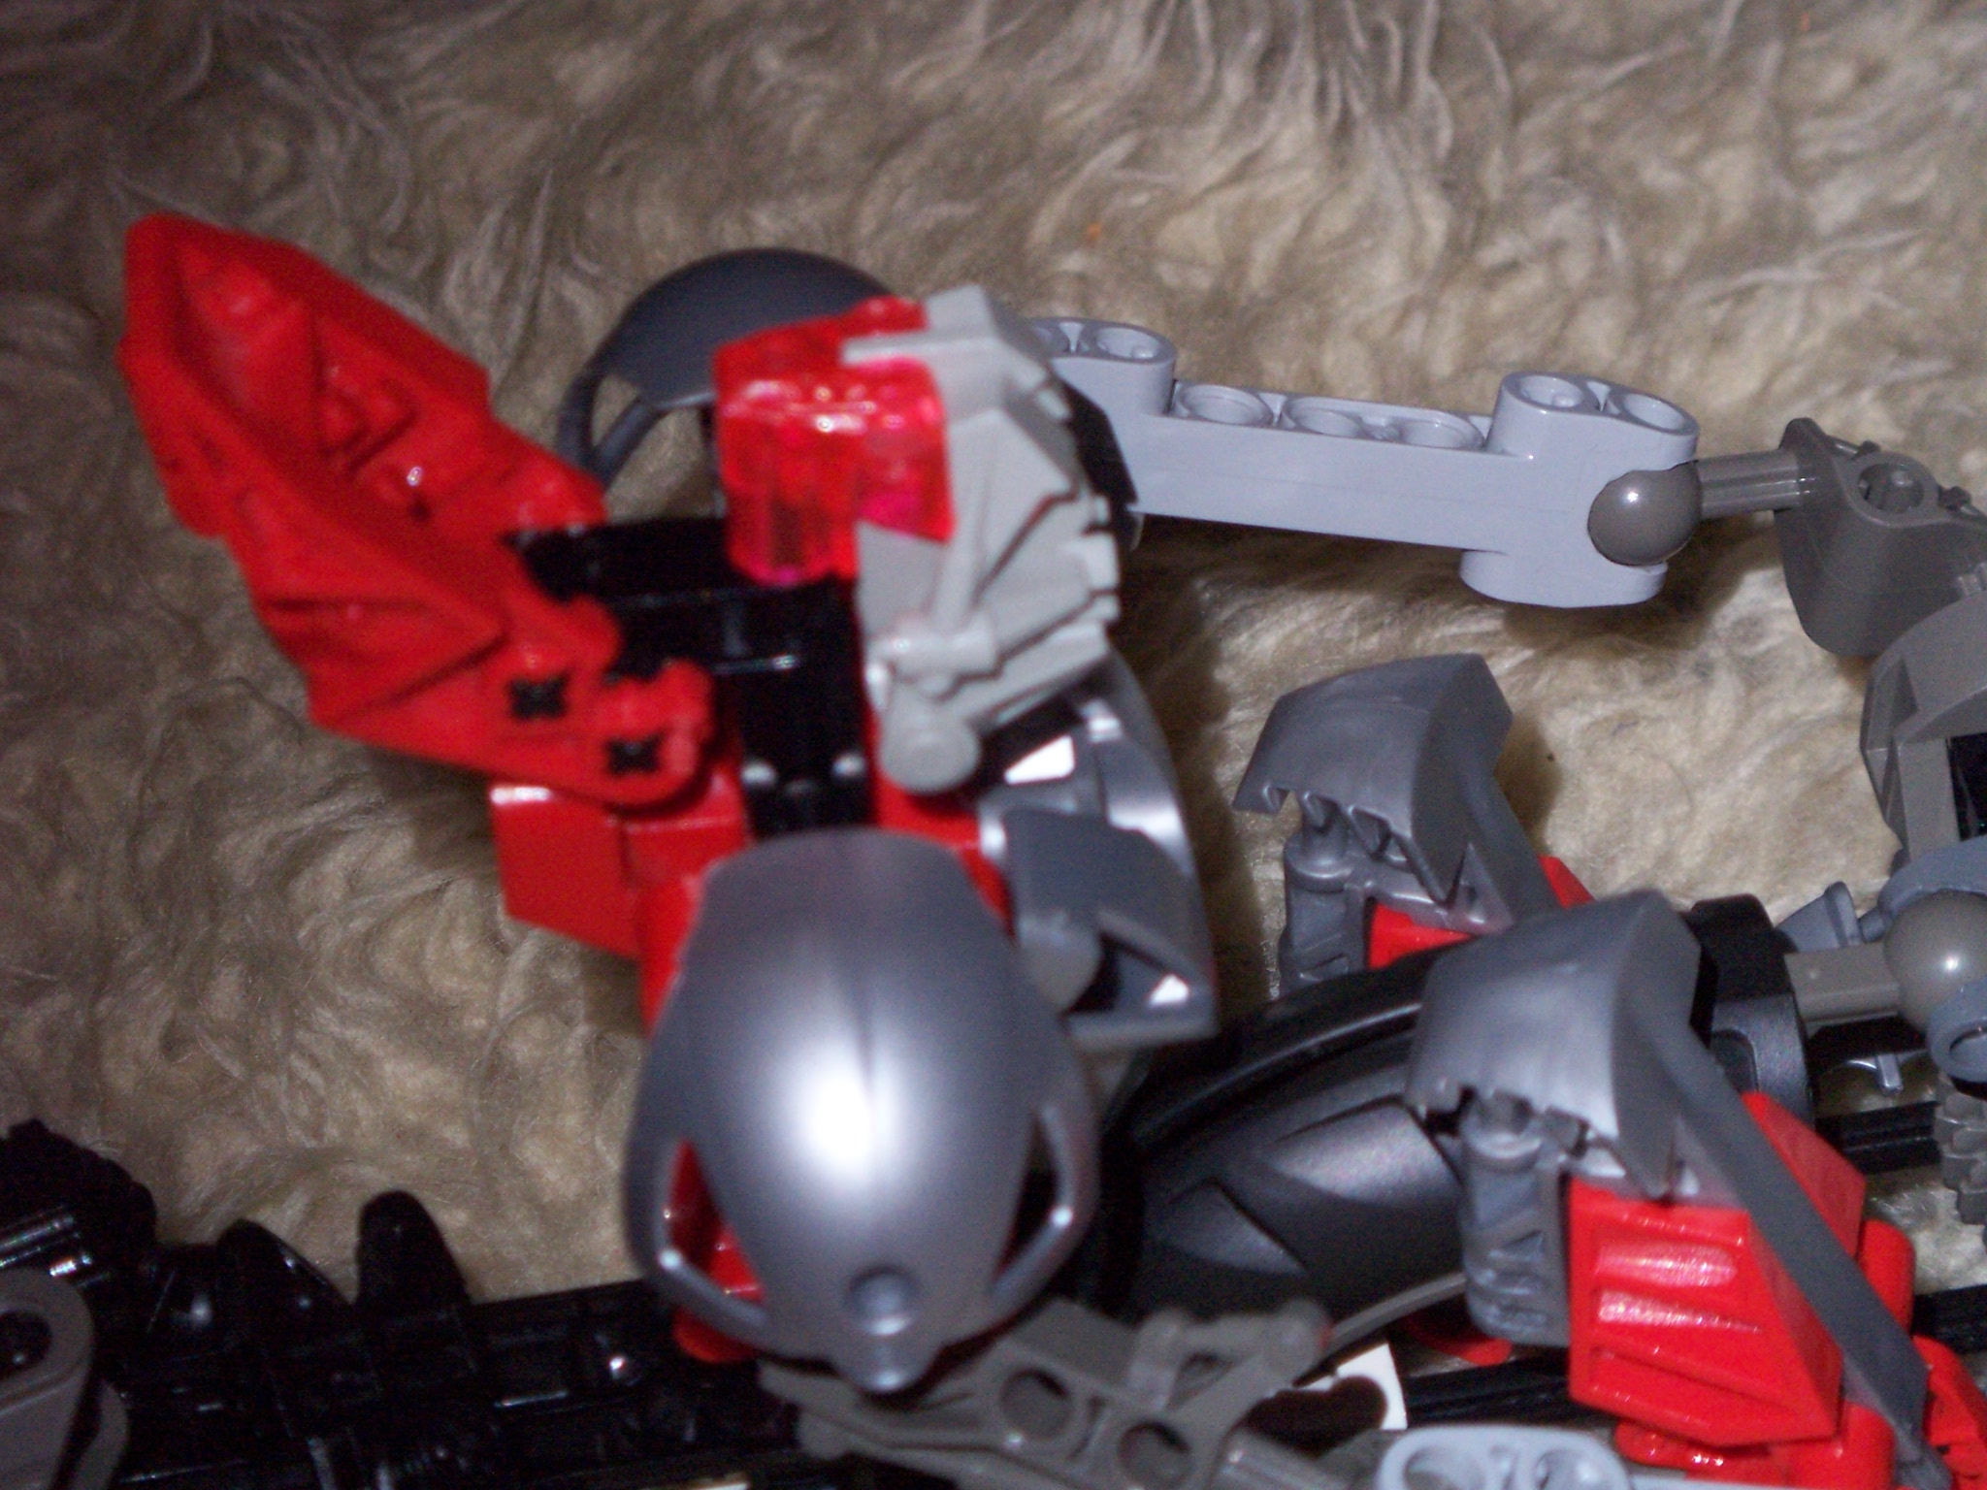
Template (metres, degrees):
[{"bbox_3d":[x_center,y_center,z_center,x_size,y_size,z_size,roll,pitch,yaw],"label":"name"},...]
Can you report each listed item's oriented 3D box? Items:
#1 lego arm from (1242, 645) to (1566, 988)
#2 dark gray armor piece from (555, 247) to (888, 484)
[{"bbox_3d":[0.031,0.007,0.485,0.024,0.025,0.023,21,40,27],"label":"lego arm"},{"bbox_3d":[-0.015,-0.023,0.430,0.027,0.017,0.029,-1,28,-2],"label":"dark gray armor piece"}]

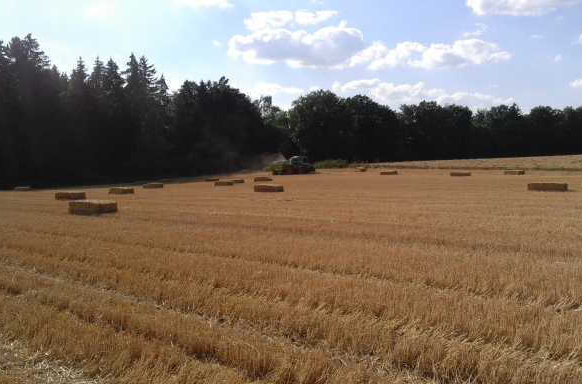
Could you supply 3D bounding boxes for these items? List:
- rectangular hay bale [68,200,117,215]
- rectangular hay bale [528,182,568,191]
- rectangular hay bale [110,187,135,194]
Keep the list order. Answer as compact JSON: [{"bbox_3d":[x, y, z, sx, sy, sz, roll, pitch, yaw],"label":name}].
[{"bbox_3d":[-8.786,0.795,23.766,2.200,0.680,1.080,1,4,42],"label":"rectangular hay bale"},{"bbox_3d":[16.787,-0.223,34.910,2.200,0.680,1.080,1,4,42],"label":"rectangular hay bale"},{"bbox_3d":[-14.474,0.026,45.704,2.200,0.680,1.080,1,4,42],"label":"rectangular hay bale"}]

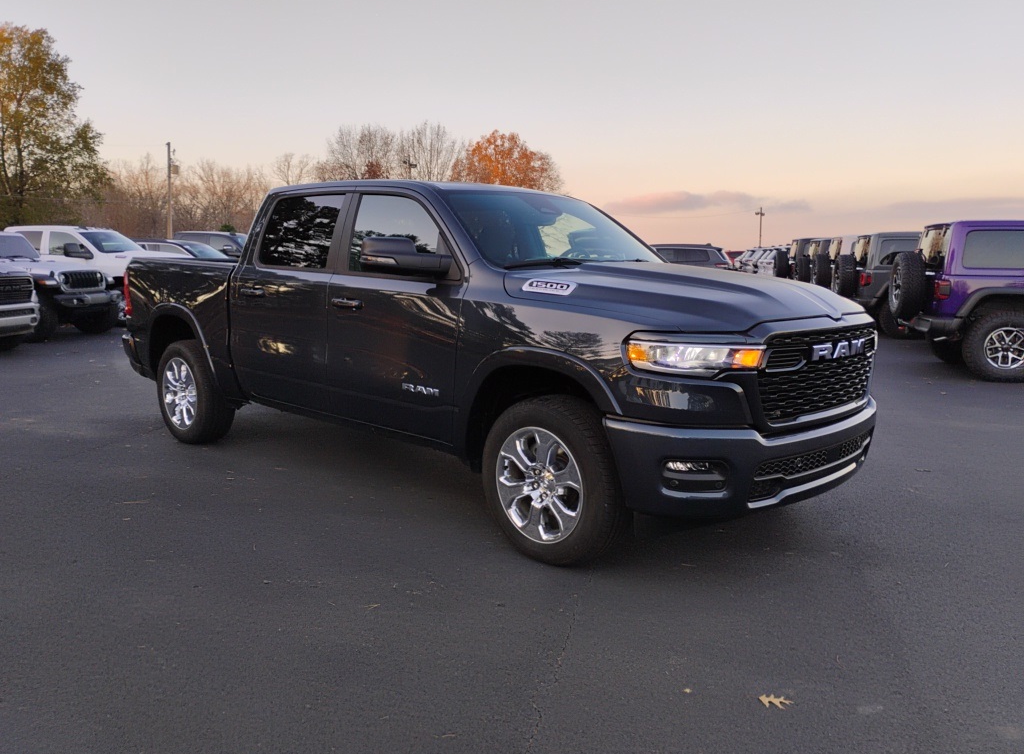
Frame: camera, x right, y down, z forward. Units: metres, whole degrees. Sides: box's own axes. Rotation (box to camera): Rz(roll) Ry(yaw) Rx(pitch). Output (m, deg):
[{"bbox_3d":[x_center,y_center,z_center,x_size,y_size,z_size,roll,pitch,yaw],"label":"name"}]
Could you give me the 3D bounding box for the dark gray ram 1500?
[{"bbox_3d":[-0.603,-0.377,5.763,5.920,1.970,2.120,8,11,43],"label":"dark gray ram 1500"}]

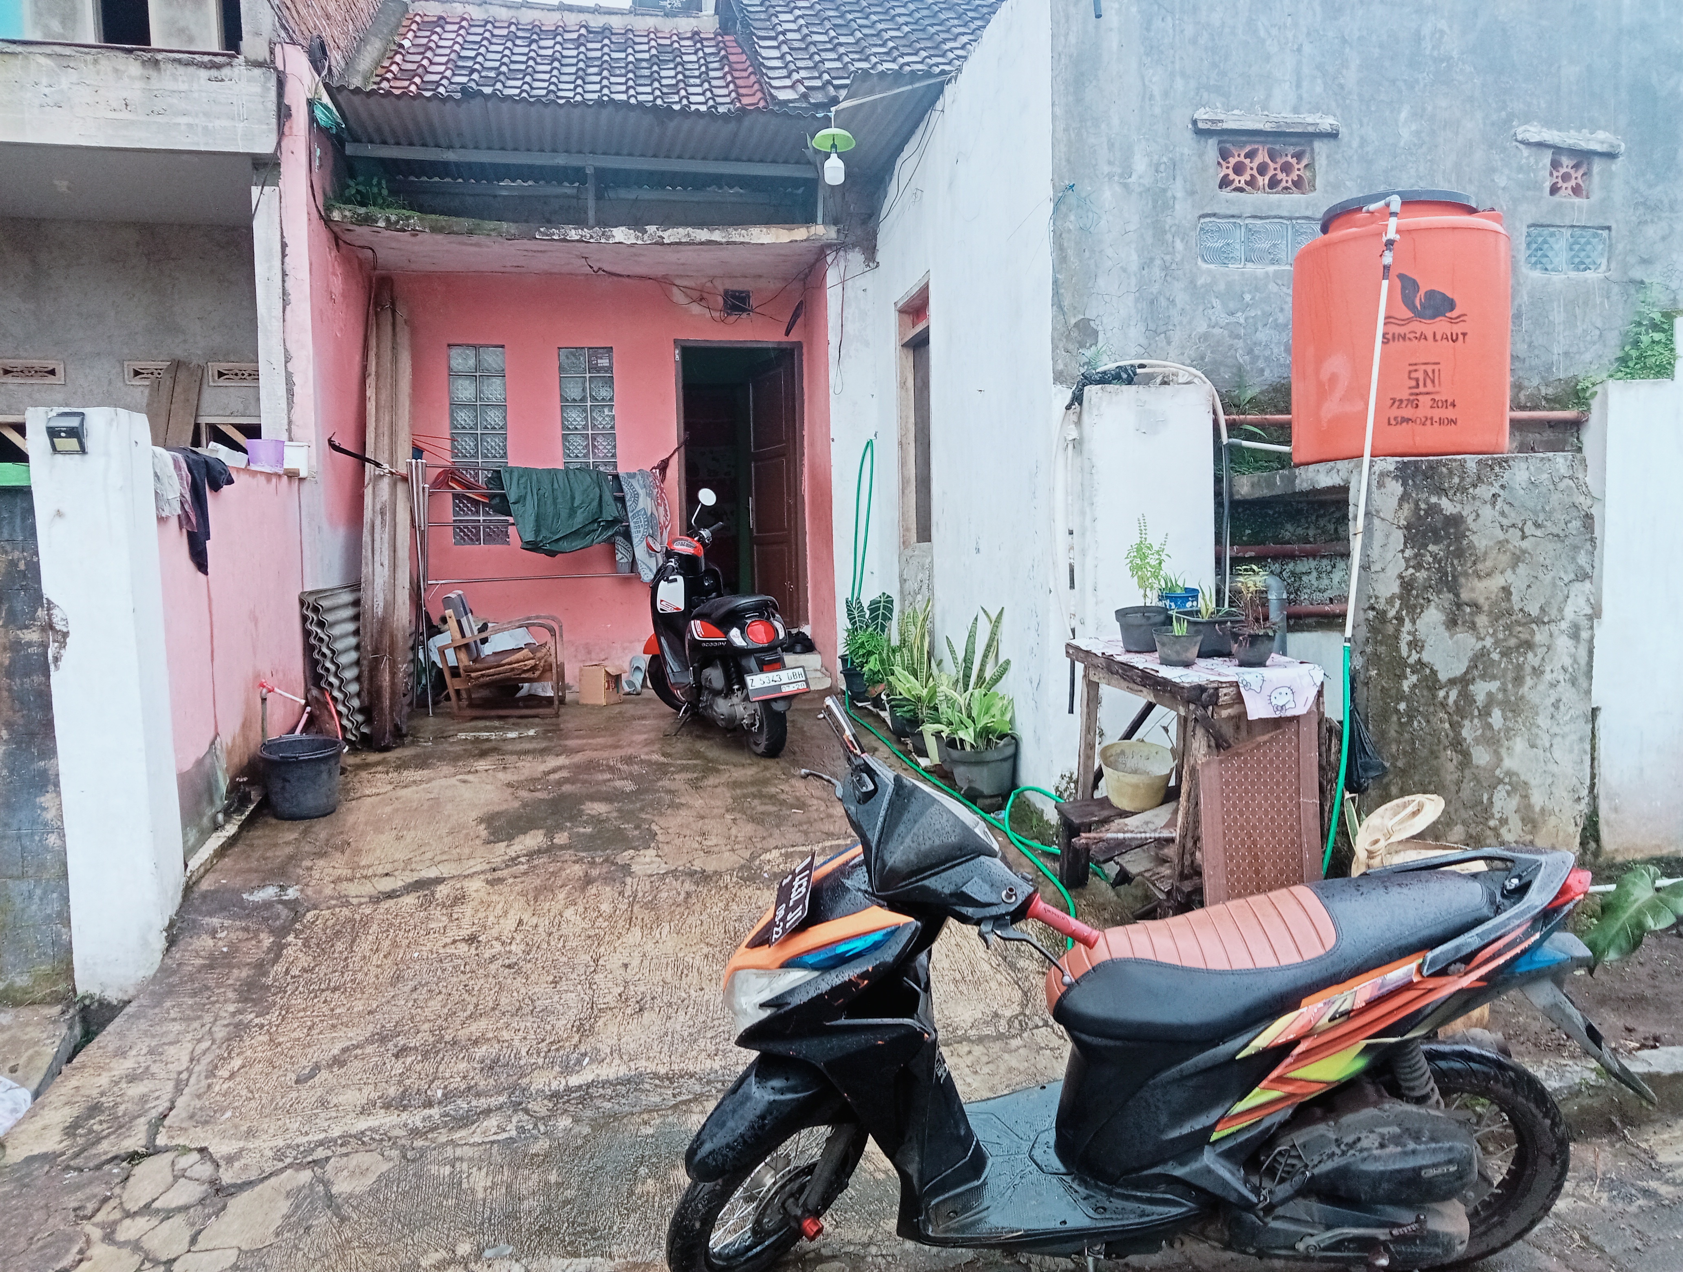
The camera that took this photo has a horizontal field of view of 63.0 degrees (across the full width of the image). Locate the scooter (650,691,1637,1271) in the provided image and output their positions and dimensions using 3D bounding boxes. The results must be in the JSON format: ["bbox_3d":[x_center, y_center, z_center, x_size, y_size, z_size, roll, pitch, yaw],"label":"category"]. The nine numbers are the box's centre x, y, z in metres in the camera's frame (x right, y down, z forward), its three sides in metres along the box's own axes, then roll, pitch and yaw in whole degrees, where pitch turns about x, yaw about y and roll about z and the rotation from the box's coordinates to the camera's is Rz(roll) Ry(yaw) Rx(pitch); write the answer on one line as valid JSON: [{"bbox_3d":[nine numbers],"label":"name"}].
[{"bbox_3d":[0.608,0.749,2.649,1.910,1.100,0.700,-1,4,1],"label":"scooter"}]

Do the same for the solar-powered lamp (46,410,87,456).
[{"bbox_3d":[-2.288,-0.597,4.050,0.105,0.125,0.065,-2,4,-13],"label":"solar-powered lamp"}]

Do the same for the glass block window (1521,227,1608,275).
[{"bbox_3d":[2.996,-1.601,5.739,0.400,0.200,0.090,-2,4,-11],"label":"glass block window"}]

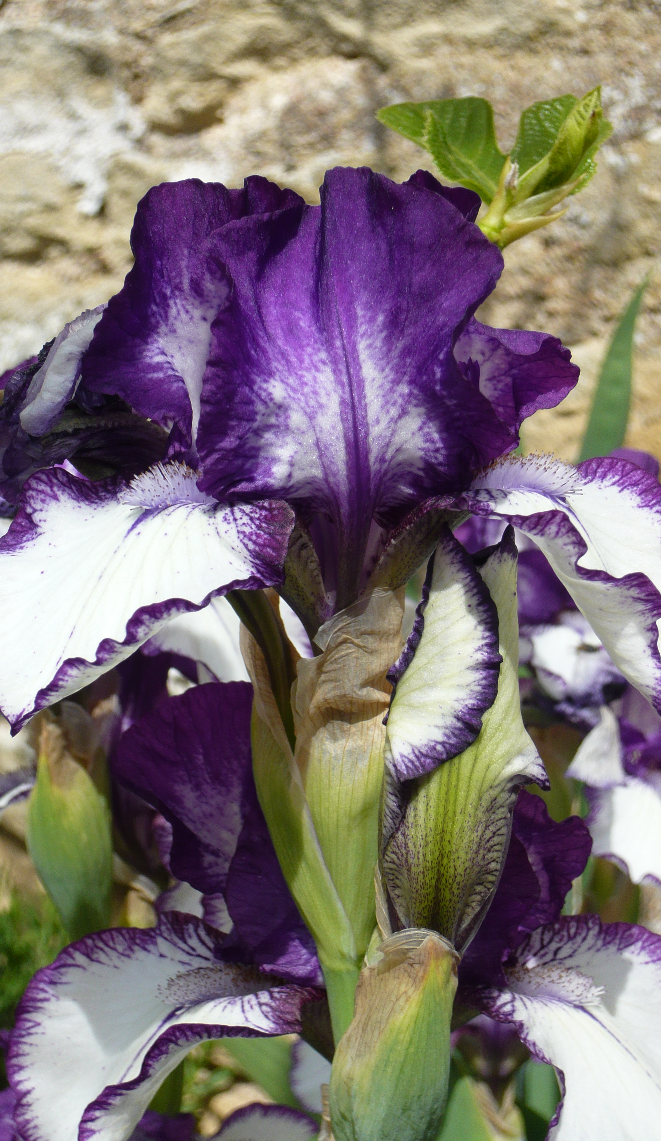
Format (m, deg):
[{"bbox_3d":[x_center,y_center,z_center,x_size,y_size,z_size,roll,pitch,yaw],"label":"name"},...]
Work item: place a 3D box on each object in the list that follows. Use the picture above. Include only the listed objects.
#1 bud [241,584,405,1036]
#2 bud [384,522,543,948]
[{"bbox_3d":[-0.001,0.049,0.385,0.032,0.090,0.027,0,9,0],"label":"bud"},{"bbox_3d":[0.026,0.034,0.380,0.032,0.084,0.031,0,9,0],"label":"bud"}]

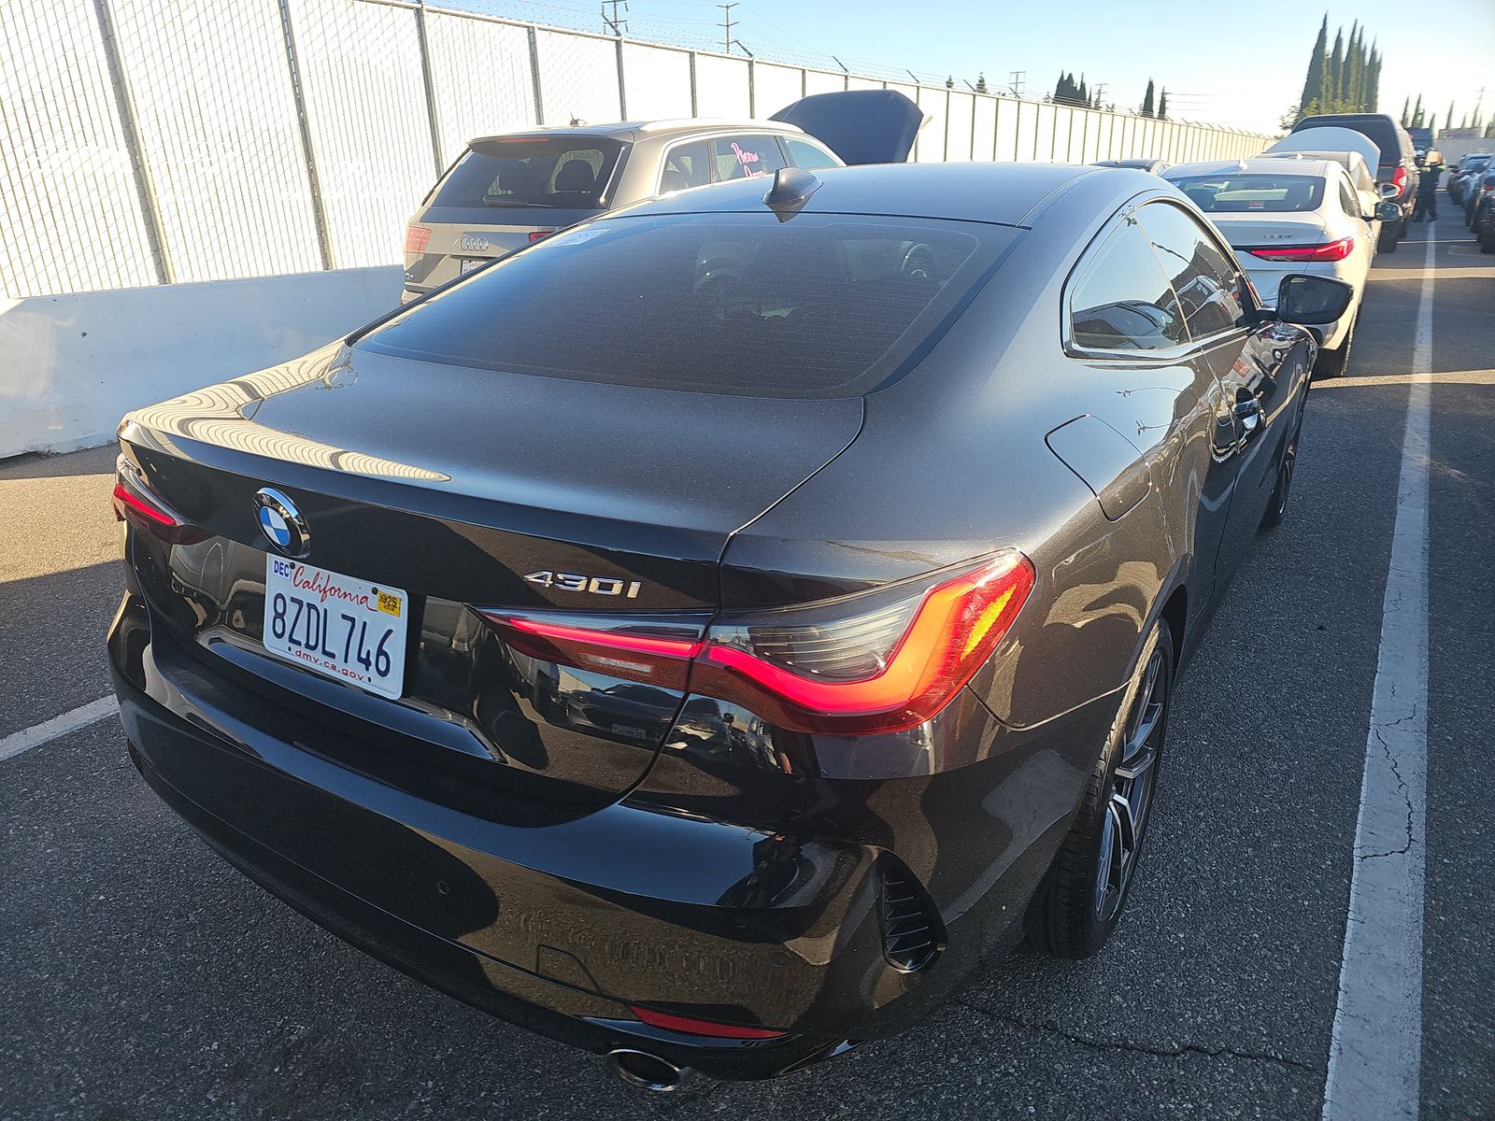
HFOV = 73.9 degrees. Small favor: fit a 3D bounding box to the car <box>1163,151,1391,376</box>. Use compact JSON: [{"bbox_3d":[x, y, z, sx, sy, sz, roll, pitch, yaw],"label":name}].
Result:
[{"bbox_3d":[4.248,-2.565,8.418,1.830,1.430,4.620,11,24,31],"label":"car"}]

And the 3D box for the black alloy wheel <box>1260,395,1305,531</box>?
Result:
[{"bbox_3d":[2.154,-0.484,4.161,0.235,0.655,0.655,11,24,31],"label":"black alloy wheel"}]

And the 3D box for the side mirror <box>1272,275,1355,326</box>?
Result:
[{"bbox_3d":[1.726,-0.794,3.035,0.215,0.150,0.130,12,24,31],"label":"side mirror"}]

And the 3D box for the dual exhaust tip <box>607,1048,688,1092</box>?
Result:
[{"bbox_3d":[-0.109,0.605,1.212,0.100,0.085,0.100,12,24,31],"label":"dual exhaust tip"}]

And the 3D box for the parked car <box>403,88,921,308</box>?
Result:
[{"bbox_3d":[-0.311,-2.559,7.927,1.980,1.880,5.050,12,24,31],"label":"parked car"}]

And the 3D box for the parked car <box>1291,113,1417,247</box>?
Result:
[{"bbox_3d":[10.552,-6.598,17.504,2.000,1.950,5.700,12,24,31],"label":"parked car"}]

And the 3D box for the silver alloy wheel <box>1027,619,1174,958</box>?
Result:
[{"bbox_3d":[0.639,0.403,1.936,0.235,0.655,0.655,11,24,31],"label":"silver alloy wheel"}]

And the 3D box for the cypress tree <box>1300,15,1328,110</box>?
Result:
[{"bbox_3d":[46.233,-37.261,81.058,1.900,12.900,1.900,11,24,31],"label":"cypress tree"}]

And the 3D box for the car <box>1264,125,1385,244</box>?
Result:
[{"bbox_3d":[7.471,-4.731,13.415,1.850,1.780,4.650,11,24,31],"label":"car"}]

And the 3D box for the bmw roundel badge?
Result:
[{"bbox_3d":[-0.593,-0.049,1.270,0.095,0.095,0.013,12,35,31],"label":"bmw roundel badge"}]

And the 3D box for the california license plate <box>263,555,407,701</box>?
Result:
[{"bbox_3d":[-0.568,0.083,1.354,0.305,0.152,0.012,12,11,31],"label":"california license plate"}]

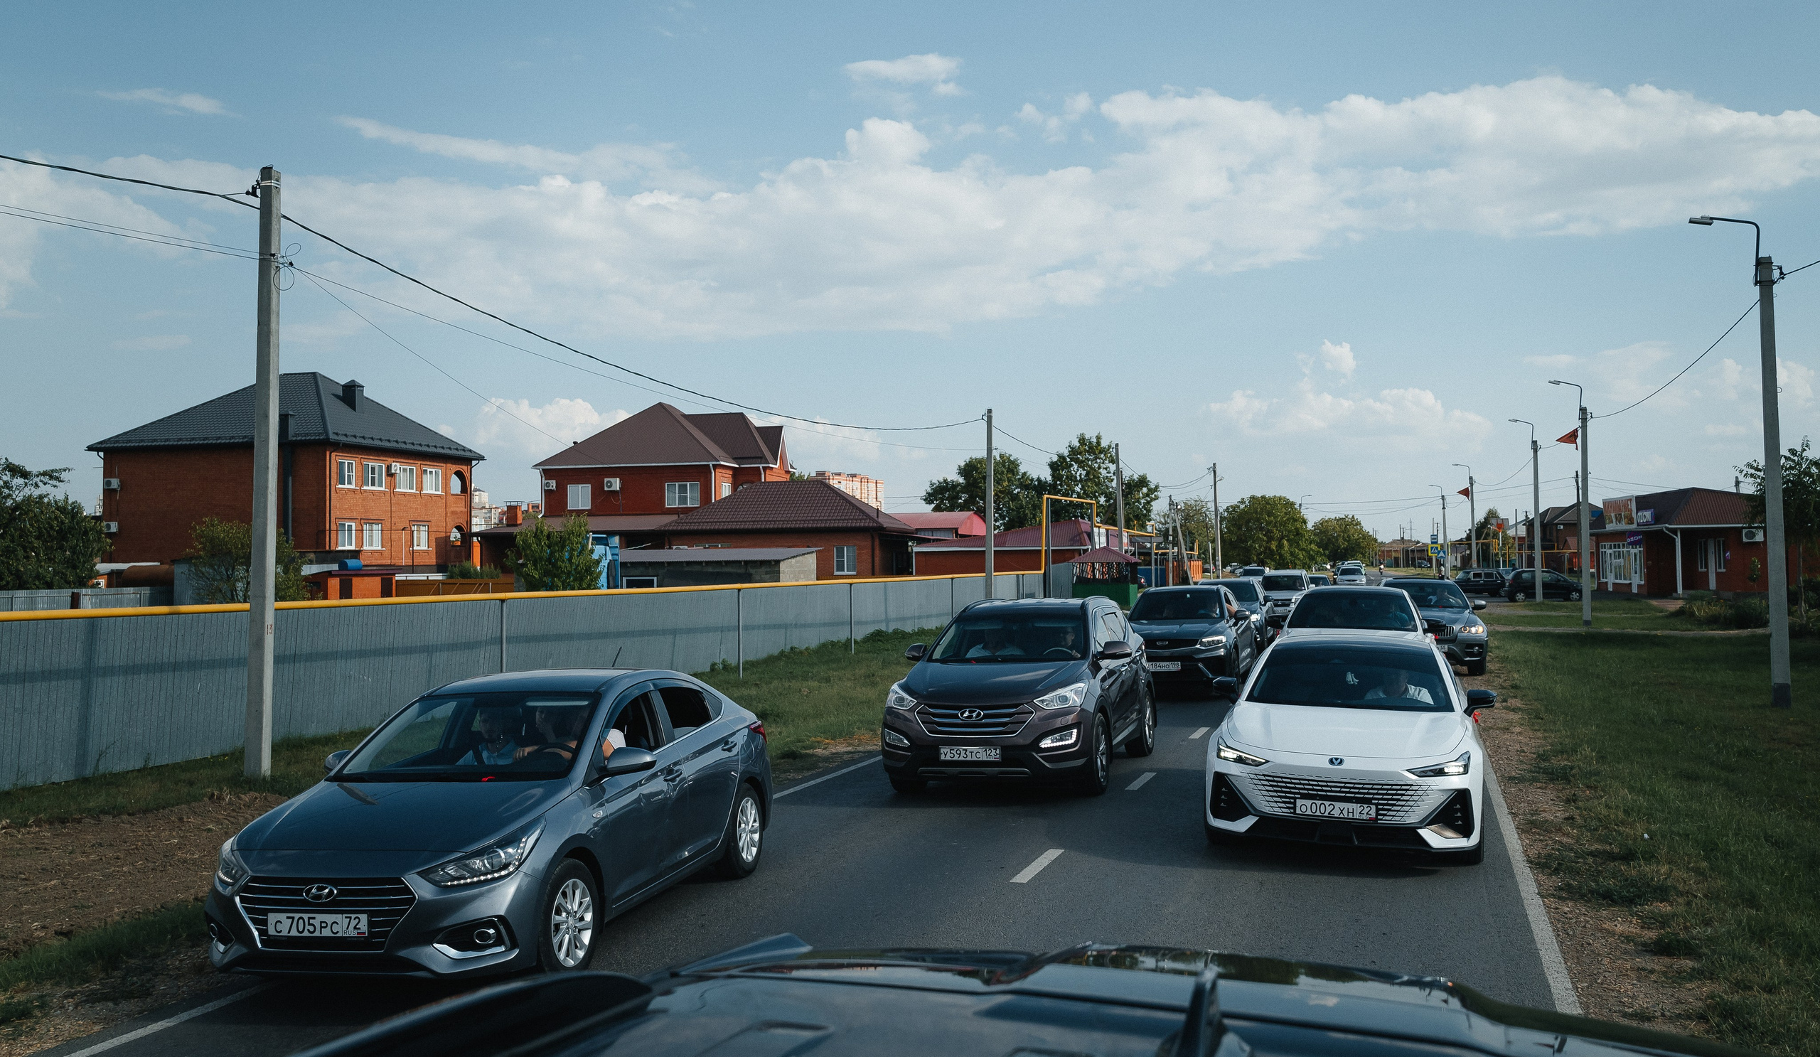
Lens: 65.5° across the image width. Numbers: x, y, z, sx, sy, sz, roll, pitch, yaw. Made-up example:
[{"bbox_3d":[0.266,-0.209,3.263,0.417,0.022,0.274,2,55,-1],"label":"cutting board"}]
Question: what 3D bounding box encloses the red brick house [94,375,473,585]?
[{"bbox_3d":[-33.732,-2.298,77.274,15.900,12.422,12.000,0,-1,19],"label":"red brick house"}]

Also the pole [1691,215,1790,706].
[{"bbox_3d":[12.658,-1.041,21.631,1.300,7.450,0.300,-1,-1,19],"label":"pole"}]

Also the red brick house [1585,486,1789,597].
[{"bbox_3d":[40.154,0.670,71.077,7.600,5.287,14.400,0,-1,14],"label":"red brick house"}]

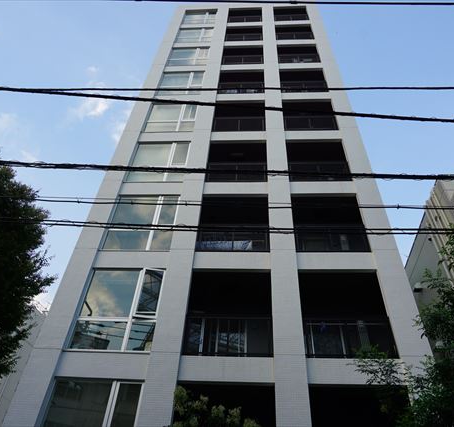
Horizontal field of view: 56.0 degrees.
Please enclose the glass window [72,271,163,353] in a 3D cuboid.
[{"bbox_3d":[-2.721,2.442,11.001,1.981,2.448,0.150,0,-47,4],"label":"glass window"}]

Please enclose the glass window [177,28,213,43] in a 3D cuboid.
[{"bbox_3d":[-1.797,-10.222,24.701,1.981,2.448,0.120,0,-47,4],"label":"glass window"}]

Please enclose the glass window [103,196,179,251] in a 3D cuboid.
[{"bbox_3d":[-2.564,0.303,13.333,1.981,2.448,0.120,0,-47,4],"label":"glass window"}]

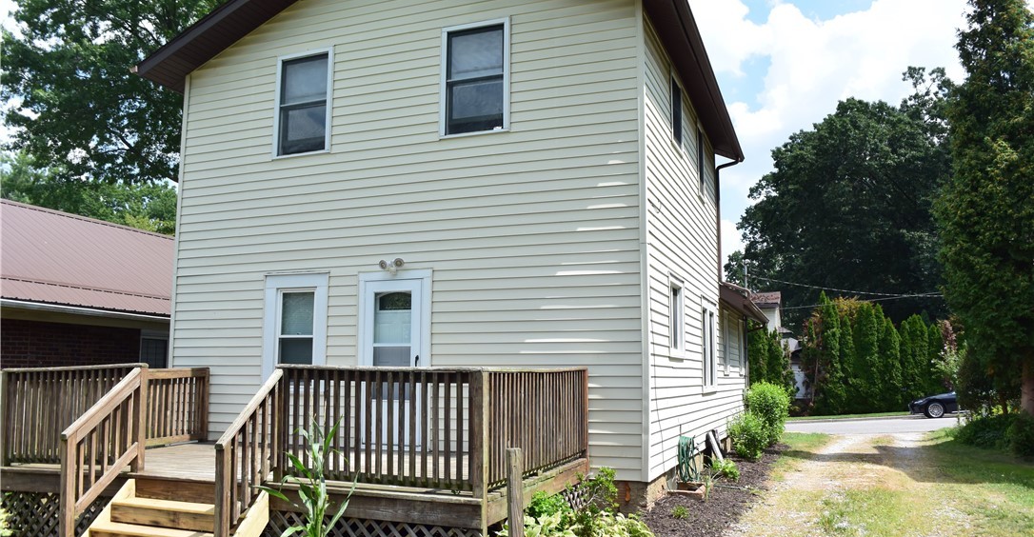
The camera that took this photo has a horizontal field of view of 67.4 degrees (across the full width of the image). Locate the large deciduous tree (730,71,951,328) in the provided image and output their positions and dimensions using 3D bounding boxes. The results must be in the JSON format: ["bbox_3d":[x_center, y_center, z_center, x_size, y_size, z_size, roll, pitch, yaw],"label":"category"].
[{"bbox_3d":[21.800,-2.500,52.000,15.500,22.300,15.000,-3,-9,21],"label":"large deciduous tree"}]

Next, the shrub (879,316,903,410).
[{"bbox_3d":[15.100,3.840,31.300,1.050,3.850,1.050,-3,-9,21],"label":"shrub"}]

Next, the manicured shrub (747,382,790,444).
[{"bbox_3d":[5.500,3.160,17.000,1.000,1.420,1.000,-3,-9,21],"label":"manicured shrub"}]

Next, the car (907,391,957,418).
[{"bbox_3d":[17.040,4.850,29.100,4.750,1.430,1.850,-2,-8,15],"label":"car"}]

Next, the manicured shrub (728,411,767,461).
[{"bbox_3d":[4.140,3.010,13.900,0.740,0.900,0.740,-3,-9,21],"label":"manicured shrub"}]

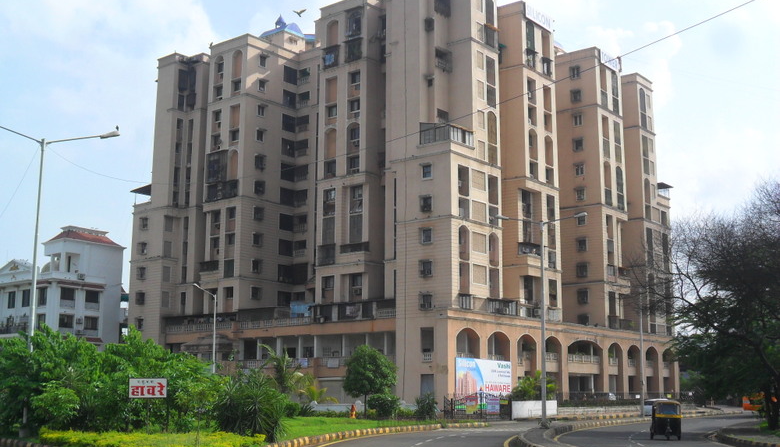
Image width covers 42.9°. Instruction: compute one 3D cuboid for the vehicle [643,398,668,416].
[{"bbox_3d":[27.264,18.676,100.283,1.720,1.718,4.200,-8,-13,38],"label":"vehicle"}]

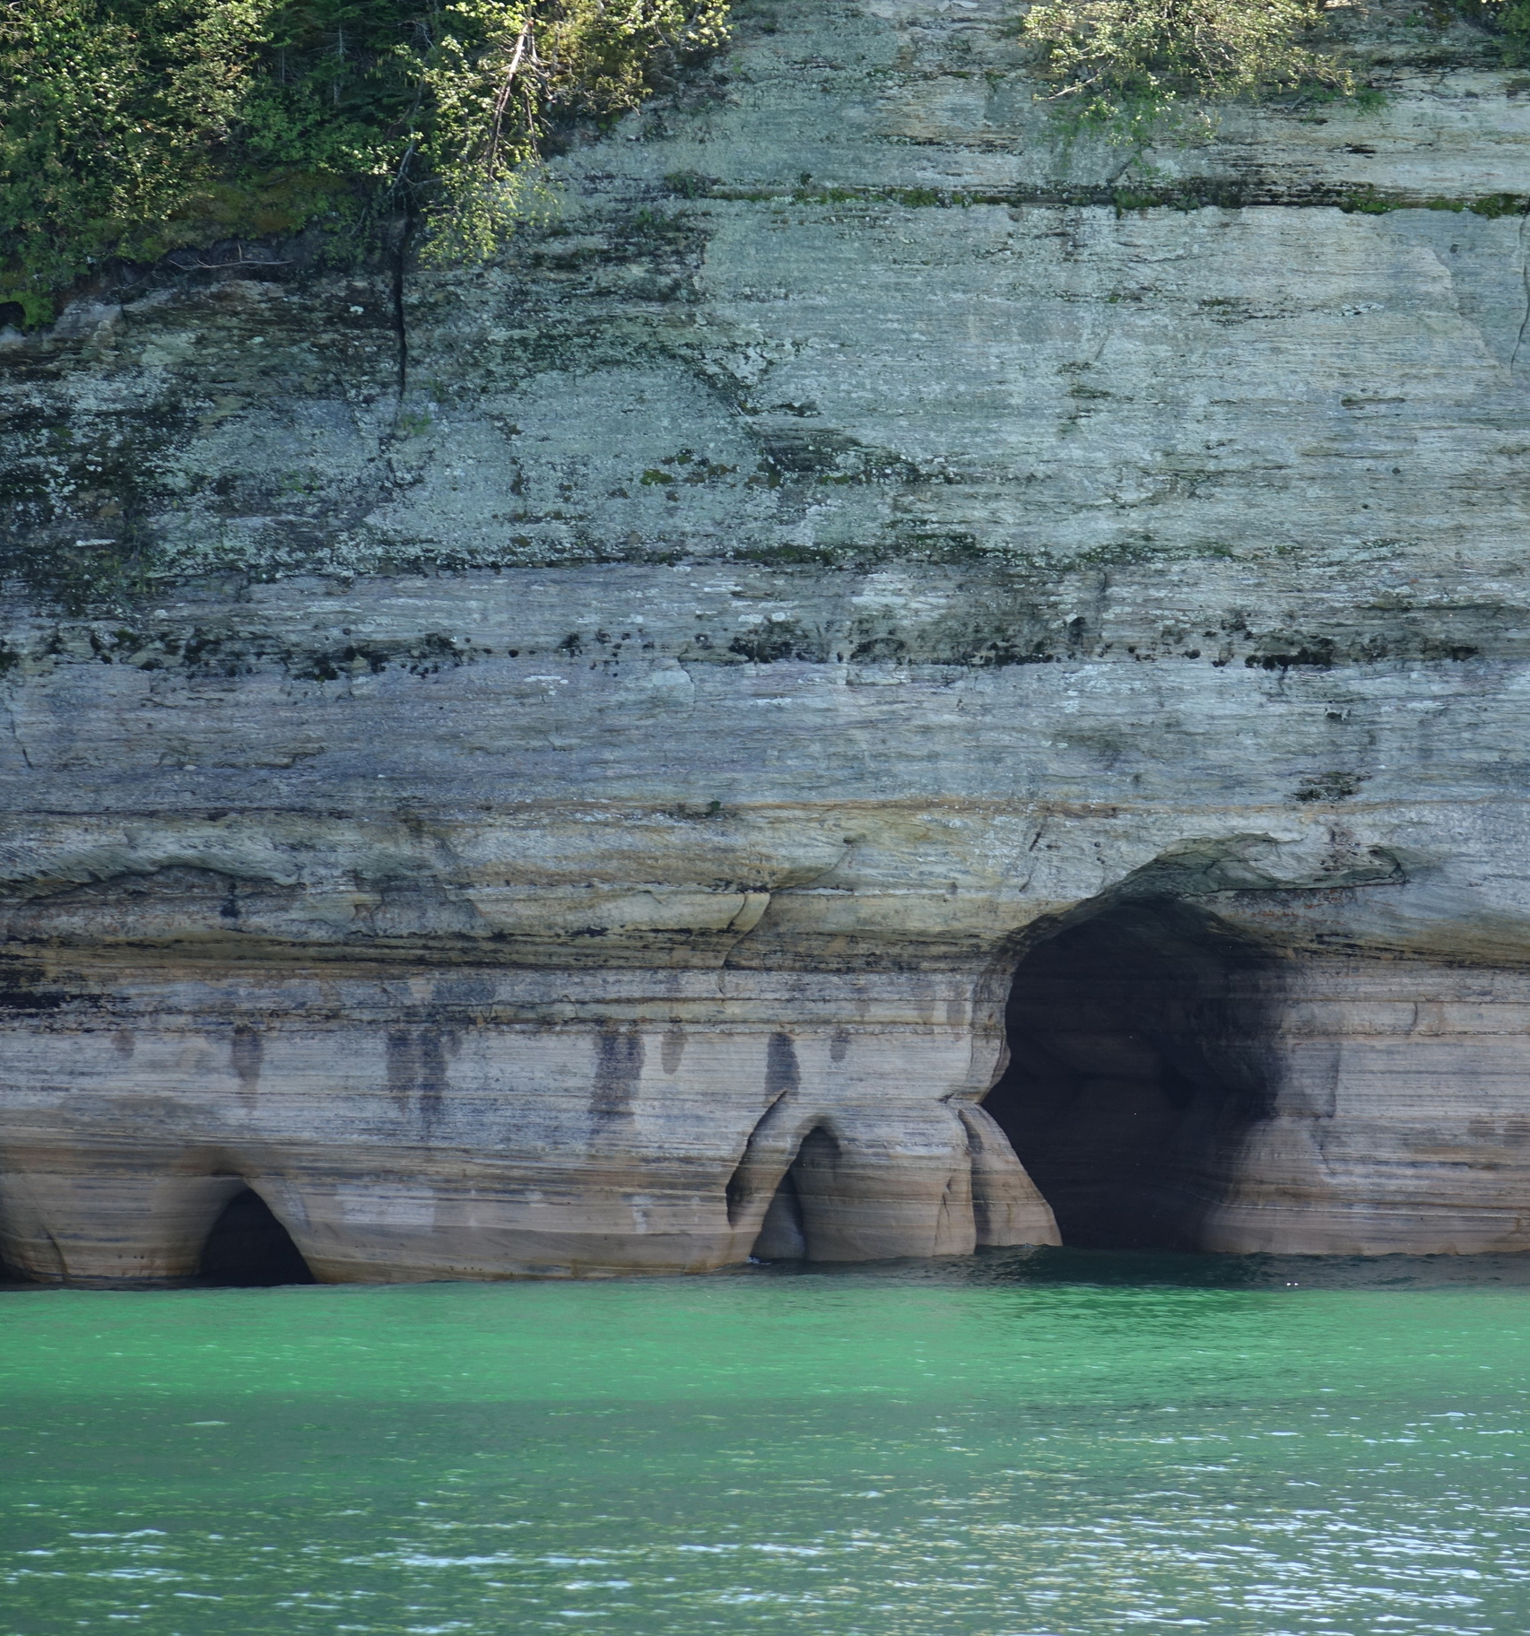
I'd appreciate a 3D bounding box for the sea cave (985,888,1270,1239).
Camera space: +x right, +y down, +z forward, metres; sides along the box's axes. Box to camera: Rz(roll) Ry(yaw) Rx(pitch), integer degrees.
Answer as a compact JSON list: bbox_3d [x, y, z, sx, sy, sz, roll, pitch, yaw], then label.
[{"bbox_3d":[4.367,3.093,164.750,3.530,4.195,3.500,0,0,-8],"label":"sea cave"}]

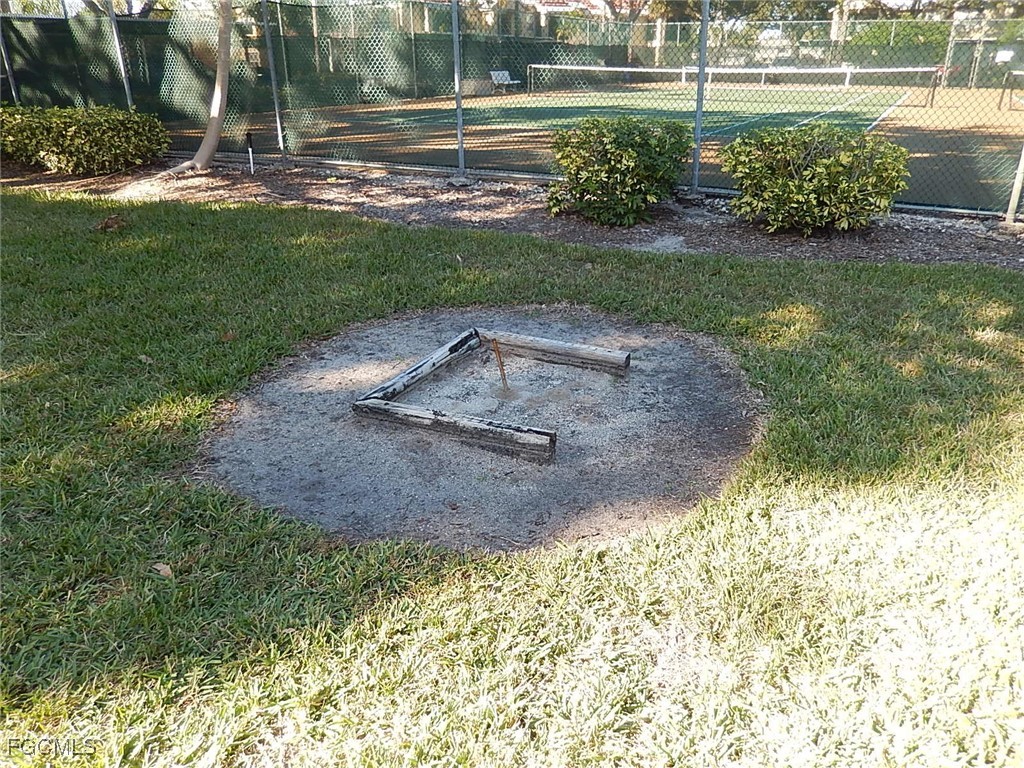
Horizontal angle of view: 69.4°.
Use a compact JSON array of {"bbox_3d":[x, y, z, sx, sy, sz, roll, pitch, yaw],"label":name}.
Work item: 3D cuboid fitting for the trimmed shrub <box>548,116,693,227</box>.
[{"bbox_3d":[1.040,-2.070,7.120,1.340,0.910,1.200,12,26,25],"label":"trimmed shrub"}]

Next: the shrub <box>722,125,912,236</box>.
[{"bbox_3d":[2.765,-1.932,6.860,1.620,0.885,1.200,12,26,25],"label":"shrub"}]

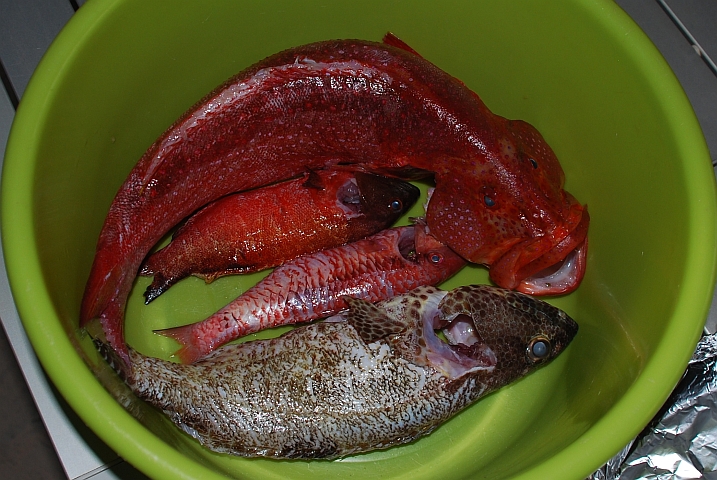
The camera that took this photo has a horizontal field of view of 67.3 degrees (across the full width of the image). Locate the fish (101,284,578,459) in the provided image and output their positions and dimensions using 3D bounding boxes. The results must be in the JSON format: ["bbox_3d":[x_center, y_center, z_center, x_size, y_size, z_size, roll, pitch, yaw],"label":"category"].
[{"bbox_3d":[-0.005,0.099,0.406,0.362,0.060,0.118,-5,69,-5],"label":"fish"}]

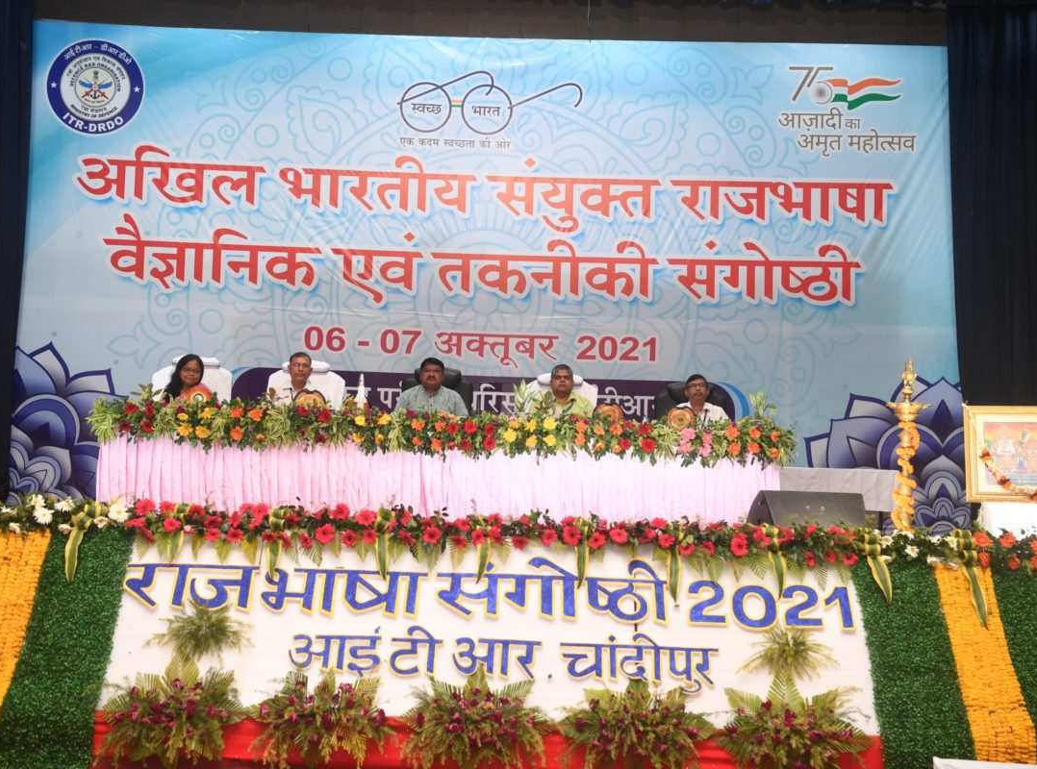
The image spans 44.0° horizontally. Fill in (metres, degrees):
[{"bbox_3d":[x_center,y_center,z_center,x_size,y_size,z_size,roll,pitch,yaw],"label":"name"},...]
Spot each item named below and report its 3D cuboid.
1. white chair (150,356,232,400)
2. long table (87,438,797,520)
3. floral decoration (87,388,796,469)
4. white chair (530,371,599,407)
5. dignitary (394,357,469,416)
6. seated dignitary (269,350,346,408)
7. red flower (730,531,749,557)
[{"bbox_3d":[-2.564,0.384,9.760,0.660,1.250,0.720,2,-6,0],"label":"white chair"},{"bbox_3d":[-0.549,0.678,9.100,4.680,0.740,0.650,2,-6,0],"label":"long table"},{"bbox_3d":[-0.529,0.316,8.768,4.850,0.440,0.360,2,-6,0],"label":"floral decoration"},{"bbox_3d":[0.332,0.504,9.756,0.660,1.250,0.720,2,-6,0],"label":"white chair"},{"bbox_3d":[-0.680,0.434,9.610,0.560,1.330,0.780,2,-6,0],"label":"dignitary"},{"bbox_3d":[-1.683,0.402,9.610,0.560,1.340,0.780,2,-6,0],"label":"seated dignitary"},{"bbox_3d":[1.236,0.888,7.150,0.110,0.135,0.070,2,-6,0],"label":"red flower"}]

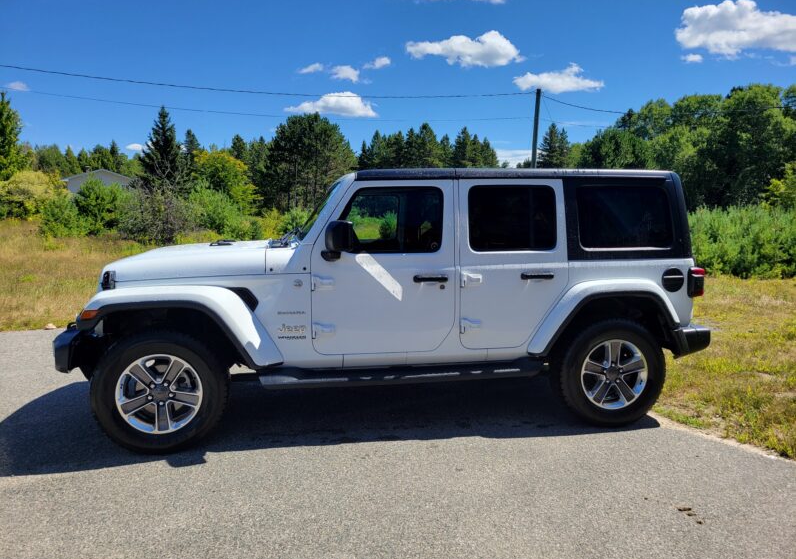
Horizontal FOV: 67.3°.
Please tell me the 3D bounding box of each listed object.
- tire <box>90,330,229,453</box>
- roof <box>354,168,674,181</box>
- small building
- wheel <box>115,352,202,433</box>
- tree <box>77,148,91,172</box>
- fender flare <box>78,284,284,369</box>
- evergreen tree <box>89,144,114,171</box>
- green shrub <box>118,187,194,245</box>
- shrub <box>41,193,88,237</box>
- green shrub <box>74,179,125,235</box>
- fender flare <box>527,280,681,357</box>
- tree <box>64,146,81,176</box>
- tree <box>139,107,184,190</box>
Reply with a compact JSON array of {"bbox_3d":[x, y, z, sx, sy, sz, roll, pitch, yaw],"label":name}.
[{"bbox_3d":[-1.480,0.692,3.778,0.800,0.800,0.255,-1,7,-9],"label":"tire"},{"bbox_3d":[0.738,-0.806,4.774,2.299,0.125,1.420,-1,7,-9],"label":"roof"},{"bbox_3d":[-32.751,-9.667,66.300,7.777,4.600,9.000,-3,8,-26],"label":"small building"},{"bbox_3d":[-1.470,0.691,3.747,0.496,0.496,0.192,-1,8,-10],"label":"wheel"},{"bbox_3d":[-36.831,-11.097,70.502,2.800,8.770,2.800,-3,7,-27],"label":"tree"},{"bbox_3d":[-1.337,0.300,3.740,1.210,0.530,0.300,-1,8,-10],"label":"fender flare"},{"bbox_3d":[-33.732,-10.987,68.516,3.400,9.020,3.400,-3,7,-26],"label":"evergreen tree"},{"bbox_3d":[-8.574,-2.249,21.227,2.501,2.013,2.126,-3,7,-22],"label":"green shrub"},{"bbox_3d":[-14.637,-2.872,26.050,1.974,1.845,1.777,-4,9,-29],"label":"shrub"},{"bbox_3d":[-12.433,-3.035,24.904,1.865,2.399,1.772,-3,8,-26],"label":"green shrub"},{"bbox_3d":[1.439,0.266,4.146,1.180,0.500,0.165,-1,8,-10],"label":"fender flare"},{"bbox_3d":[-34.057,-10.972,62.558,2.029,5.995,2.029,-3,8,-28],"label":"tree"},{"bbox_3d":[-17.300,-8.871,44.016,3.227,7.682,3.227,-2,7,-21],"label":"tree"}]

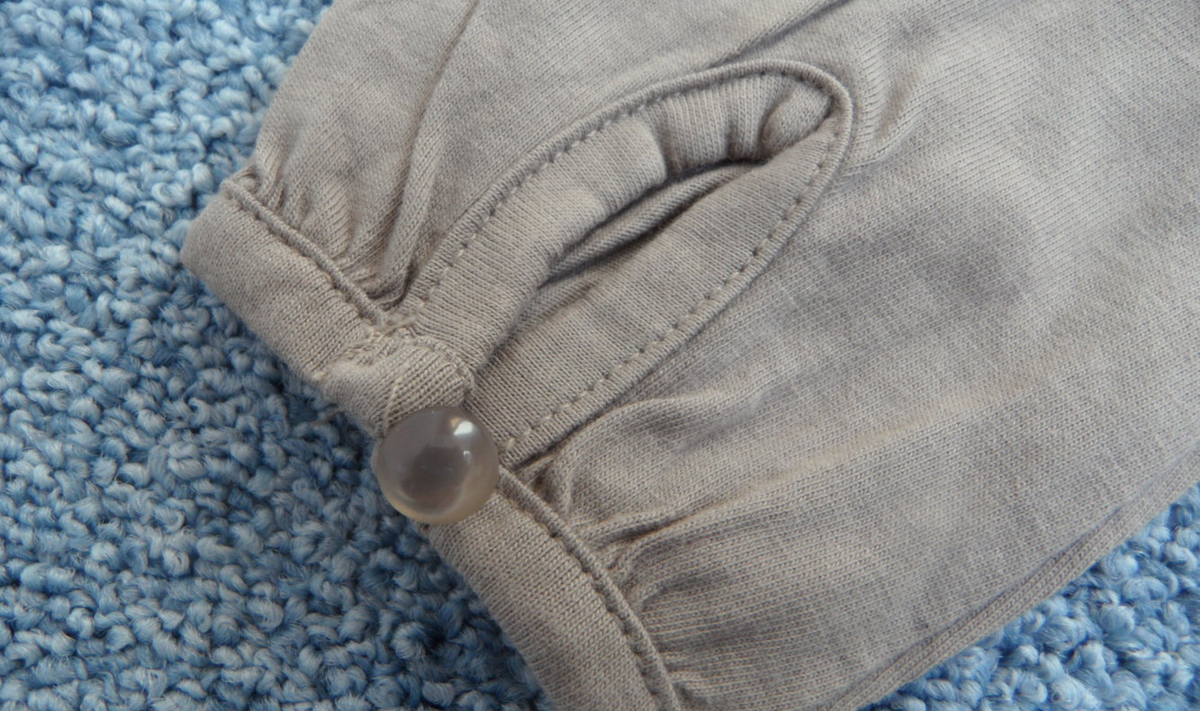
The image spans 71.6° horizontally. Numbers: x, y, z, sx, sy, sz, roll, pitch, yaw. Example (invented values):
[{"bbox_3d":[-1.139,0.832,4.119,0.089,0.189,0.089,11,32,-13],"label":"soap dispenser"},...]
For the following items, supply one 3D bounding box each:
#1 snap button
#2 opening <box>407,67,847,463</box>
[{"bbox_3d":[-0.015,0.010,0.076,0.011,0.009,0.011,0,72,0],"label":"snap button"},{"bbox_3d":[0.005,-0.014,0.090,0.056,0.007,0.027,-39,76,-12],"label":"opening"}]

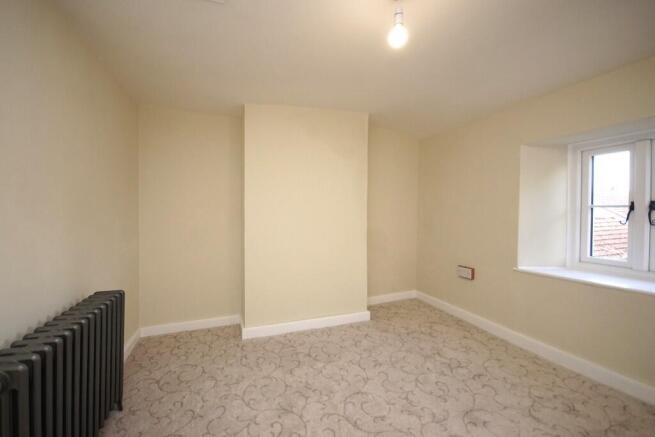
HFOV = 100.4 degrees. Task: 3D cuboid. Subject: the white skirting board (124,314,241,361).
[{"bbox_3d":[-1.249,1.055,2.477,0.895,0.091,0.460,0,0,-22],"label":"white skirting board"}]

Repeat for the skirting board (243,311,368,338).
[{"bbox_3d":[-0.154,1.052,2.725,1.310,0.096,0.026,0,0,-21],"label":"skirting board"}]

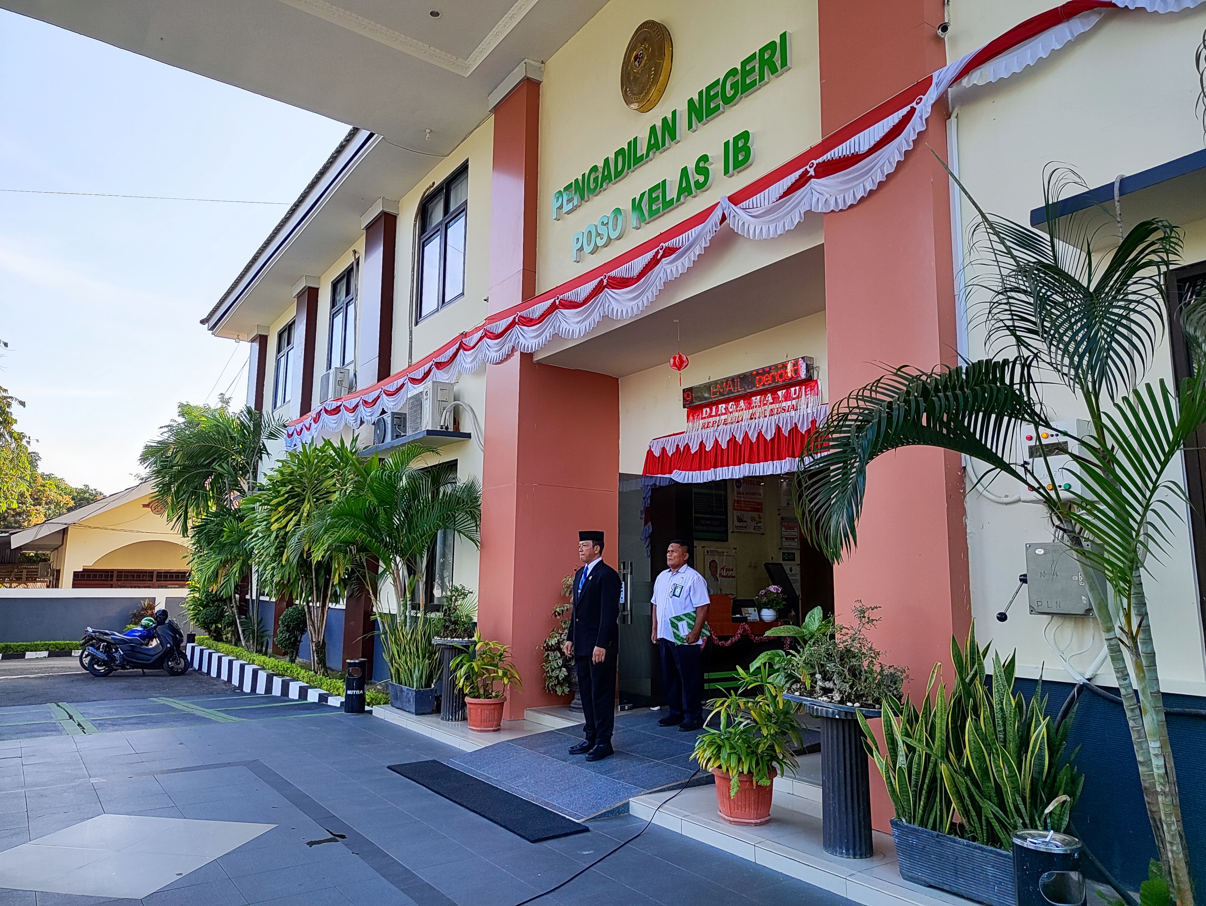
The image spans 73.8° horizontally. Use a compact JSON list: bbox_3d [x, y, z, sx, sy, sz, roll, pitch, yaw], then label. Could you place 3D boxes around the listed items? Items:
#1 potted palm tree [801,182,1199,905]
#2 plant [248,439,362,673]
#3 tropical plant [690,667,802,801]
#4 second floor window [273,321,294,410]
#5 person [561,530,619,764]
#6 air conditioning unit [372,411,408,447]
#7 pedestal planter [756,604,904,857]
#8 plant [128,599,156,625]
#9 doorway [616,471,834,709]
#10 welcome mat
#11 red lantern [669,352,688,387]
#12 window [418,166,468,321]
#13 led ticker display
[{"bbox_3d":[1.997,0.359,3.833,1.350,3.400,1.750,7,-11,-36],"label":"potted palm tree"},{"bbox_3d":[-4.654,1.586,12.491,1.750,3.650,1.800,7,-11,-36],"label":"plant"},{"bbox_3d":[0.896,1.722,4.985,0.610,0.770,0.610,1,-9,0],"label":"tropical plant"},{"bbox_3d":[-6.779,-1.903,17.200,0.100,1.814,1.515,7,-11,-36],"label":"second floor window"},{"bbox_3d":[-0.072,1.551,6.610,0.330,1.790,0.510,7,-11,-36],"label":"person"},{"bbox_3d":[-2.857,-0.292,10.891,0.270,0.480,0.720,7,-11,-36],"label":"air conditioning unit"},{"bbox_3d":[1.282,1.516,4.473,0.600,1.290,0.730,7,-11,-36],"label":"pedestal planter"},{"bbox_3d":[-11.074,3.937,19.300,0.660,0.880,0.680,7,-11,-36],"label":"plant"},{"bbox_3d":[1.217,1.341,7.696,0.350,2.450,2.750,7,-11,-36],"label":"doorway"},{"bbox_3d":[-0.912,2.419,5.702,0.415,0.018,2.250,7,-11,-36],"label":"welcome mat"},{"bbox_3d":[0.670,-0.736,7.035,0.175,0.300,0.175,1,-9,0],"label":"red lantern"},{"bbox_3d":[-2.193,-2.836,10.974,0.100,1.862,1.515,7,-11,-36],"label":"window"},{"bbox_3d":[1.370,-0.654,7.816,0.100,0.210,1.630,7,-11,-36],"label":"led ticker display"}]

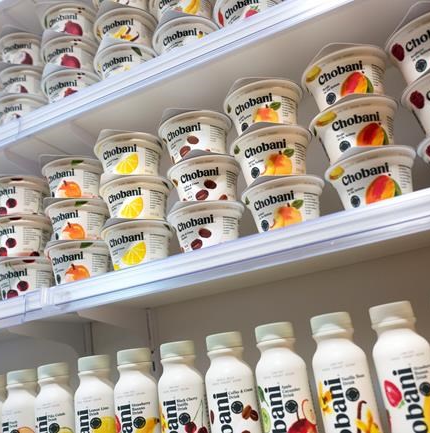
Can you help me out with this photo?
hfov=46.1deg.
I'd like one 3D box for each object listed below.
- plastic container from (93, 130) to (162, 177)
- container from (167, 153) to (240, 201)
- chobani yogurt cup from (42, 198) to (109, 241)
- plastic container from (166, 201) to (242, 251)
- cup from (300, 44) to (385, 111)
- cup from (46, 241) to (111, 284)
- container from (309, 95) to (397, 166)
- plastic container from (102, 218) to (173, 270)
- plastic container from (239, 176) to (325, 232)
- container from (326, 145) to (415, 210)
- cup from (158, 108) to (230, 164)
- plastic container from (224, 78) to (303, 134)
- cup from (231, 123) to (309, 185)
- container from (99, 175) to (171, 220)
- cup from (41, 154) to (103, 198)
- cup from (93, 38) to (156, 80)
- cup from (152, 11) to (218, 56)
[{"bbox_3d":[-0.109,-0.063,0.674,0.097,0.058,0.097,-13,-16,15],"label":"plastic container"},{"bbox_3d":[-0.009,-0.030,0.633,0.097,0.058,0.097,-12,-16,11],"label":"container"},{"bbox_3d":[-0.191,0.020,0.707,0.097,0.058,0.097,-8,-16,-2],"label":"chobani yogurt cup"},{"bbox_3d":[-0.006,0.025,0.614,0.097,0.058,0.097,-8,-16,-2],"label":"plastic container"},{"bbox_3d":[0.152,-0.140,0.569,0.096,0.063,0.096,-17,-18,26],"label":"cup"},{"bbox_3d":[-0.184,0.077,0.697,0.096,0.063,0.096,-13,-17,13],"label":"cup"},{"bbox_3d":[0.154,-0.078,0.542,0.096,0.058,0.100,-13,-19,14],"label":"container"},{"bbox_3d":[-0.094,0.048,0.646,0.097,0.058,0.097,-8,-16,-2],"label":"plastic container"},{"bbox_3d":[0.079,0.000,0.561,0.096,0.058,0.100,-7,-19,-2],"label":"plastic container"},{"bbox_3d":[0.171,-0.026,0.535,0.096,0.063,0.096,-17,-18,27],"label":"container"},{"bbox_3d":[-0.021,-0.085,0.645,0.097,0.058,0.097,-8,-16,-2],"label":"cup"},{"bbox_3d":[0.062,-0.111,0.599,0.097,0.058,0.097,-8,-16,-2],"label":"plastic container"},{"bbox_3d":[0.070,-0.056,0.583,0.097,0.058,0.097,-15,-17,20],"label":"cup"},{"bbox_3d":[-0.102,-0.007,0.654,0.096,0.058,0.100,-12,-19,12],"label":"container"},{"bbox_3d":[-0.194,-0.037,0.718,0.097,0.058,0.097,-8,-16,-2],"label":"cup"},{"bbox_3d":[-0.130,-0.214,0.762,0.096,0.063,0.096,-8,-16,-2],"label":"cup"},{"bbox_3d":[-0.035,-0.216,0.684,0.096,0.058,0.100,-7,-19,-2],"label":"cup"}]

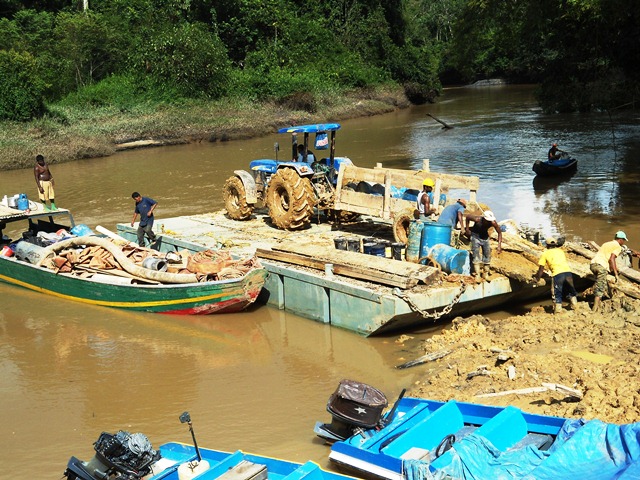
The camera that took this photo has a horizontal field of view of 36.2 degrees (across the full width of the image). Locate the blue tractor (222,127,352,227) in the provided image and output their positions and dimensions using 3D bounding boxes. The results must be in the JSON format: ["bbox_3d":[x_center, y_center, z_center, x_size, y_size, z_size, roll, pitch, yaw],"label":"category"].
[{"bbox_3d":[-0.767,-1.769,26.272,2.058,2.577,3.773,-7,13,-35],"label":"blue tractor"}]

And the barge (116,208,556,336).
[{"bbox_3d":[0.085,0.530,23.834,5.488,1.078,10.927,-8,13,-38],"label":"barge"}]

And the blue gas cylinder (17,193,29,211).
[{"bbox_3d":[-7.941,-1.021,26.200,0.300,0.450,0.300,-5,11,-17],"label":"blue gas cylinder"}]

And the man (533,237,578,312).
[{"bbox_3d":[4.889,0.704,20.300,0.650,1.560,0.680,-4,11,-22],"label":"man"}]

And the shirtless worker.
[{"bbox_3d":[-7.788,-1.631,27.800,0.580,1.630,0.380,-4,11,-22],"label":"shirtless worker"}]

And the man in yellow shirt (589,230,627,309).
[{"bbox_3d":[5.868,0.633,20.000,0.680,1.630,0.520,-5,12,-28],"label":"man in yellow shirt"}]

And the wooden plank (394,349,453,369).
[{"bbox_3d":[1.797,2.066,17.140,1.155,0.060,0.200,-12,15,-22],"label":"wooden plank"}]

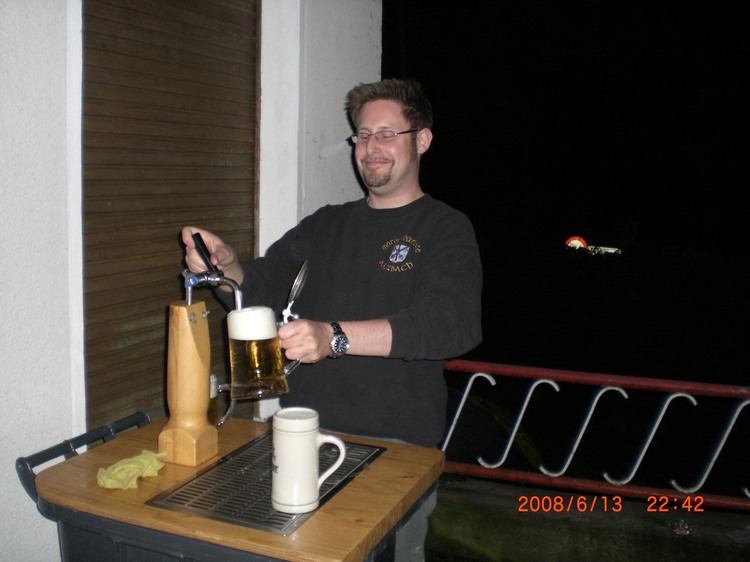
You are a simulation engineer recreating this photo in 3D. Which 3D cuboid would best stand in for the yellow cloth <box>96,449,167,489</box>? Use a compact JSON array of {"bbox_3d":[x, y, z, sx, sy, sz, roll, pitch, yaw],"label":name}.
[{"bbox_3d":[-0.452,0.352,1.561,0.075,0.035,0.149,5,9,22],"label":"yellow cloth"}]

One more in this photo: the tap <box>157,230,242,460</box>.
[{"bbox_3d":[-0.332,0.137,1.630,0.162,0.450,0.088,4,8,15],"label":"tap"}]

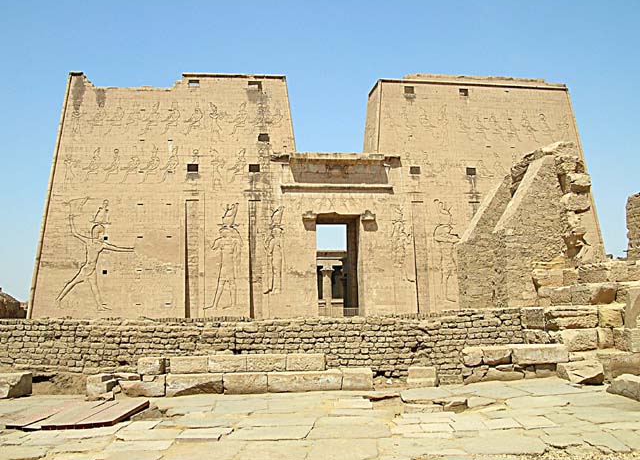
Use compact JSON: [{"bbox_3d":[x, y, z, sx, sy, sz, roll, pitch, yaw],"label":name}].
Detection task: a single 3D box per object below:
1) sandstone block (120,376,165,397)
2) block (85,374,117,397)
[{"bbox_3d":[-3.548,3.156,13.622,0.875,0.400,0.750,-1,-7,-3],"label":"sandstone block"},{"bbox_3d":[-4.310,3.046,13.146,0.383,0.368,0.700,0,-7,-6],"label":"block"}]

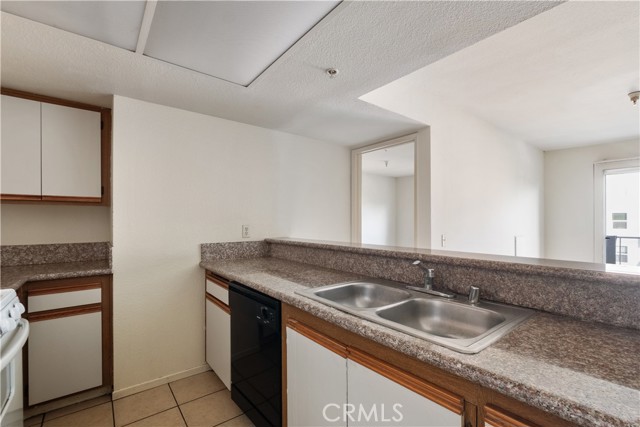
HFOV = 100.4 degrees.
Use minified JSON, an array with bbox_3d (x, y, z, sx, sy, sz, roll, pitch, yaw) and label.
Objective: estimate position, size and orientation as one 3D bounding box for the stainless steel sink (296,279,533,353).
[{"bbox_3d":[0.358,0.474,1.170,0.525,0.185,0.835,1,-2,-40],"label":"stainless steel sink"}]

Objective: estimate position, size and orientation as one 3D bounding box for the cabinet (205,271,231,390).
[{"bbox_3d":[-0.556,0.853,2.232,0.600,0.765,0.565,1,-2,-40],"label":"cabinet"}]

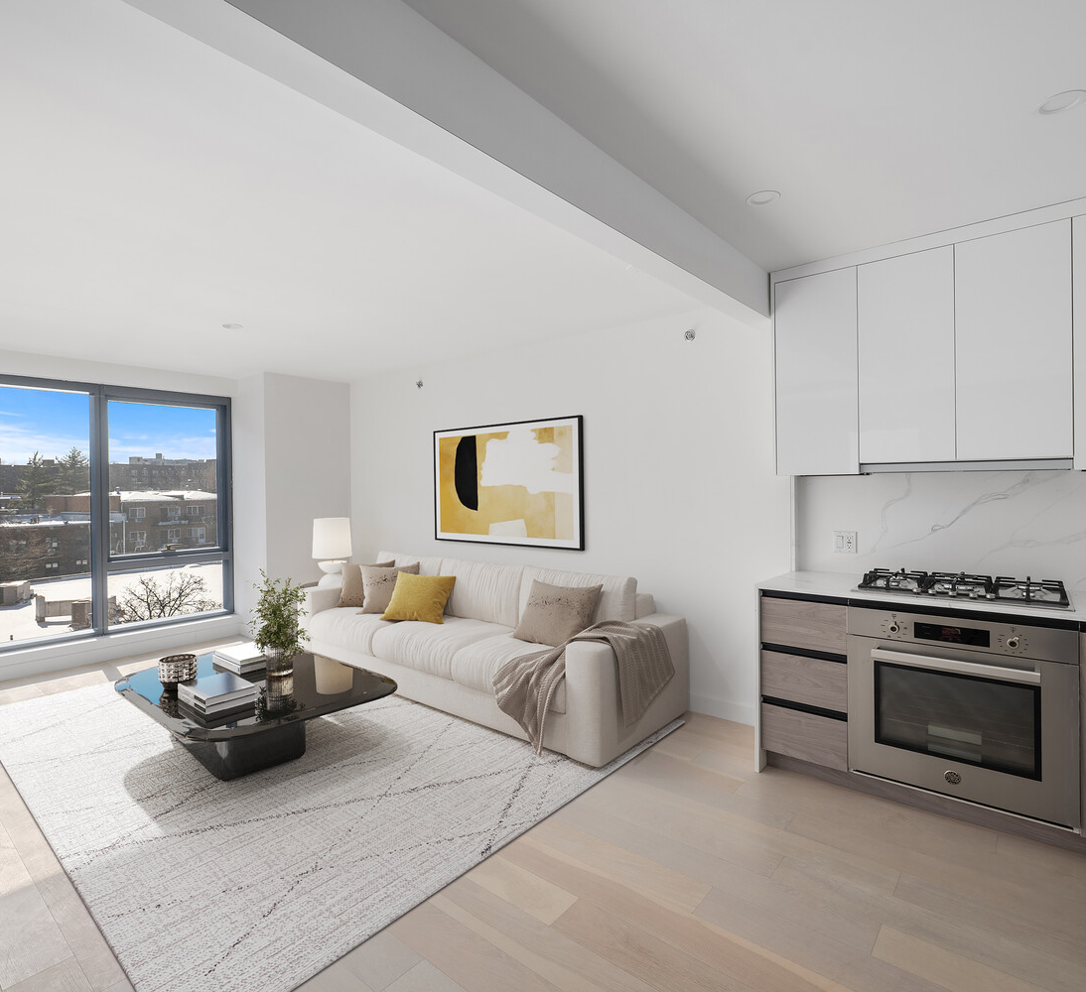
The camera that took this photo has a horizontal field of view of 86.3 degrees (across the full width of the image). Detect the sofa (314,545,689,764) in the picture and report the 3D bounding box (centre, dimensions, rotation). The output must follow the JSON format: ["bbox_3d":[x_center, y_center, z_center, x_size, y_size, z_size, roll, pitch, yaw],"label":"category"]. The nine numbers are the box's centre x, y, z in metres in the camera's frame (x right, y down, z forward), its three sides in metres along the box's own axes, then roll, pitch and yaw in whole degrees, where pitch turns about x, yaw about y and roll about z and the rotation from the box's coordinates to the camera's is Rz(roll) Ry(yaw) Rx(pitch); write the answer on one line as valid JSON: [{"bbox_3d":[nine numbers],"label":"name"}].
[{"bbox_3d":[-0.569,0.930,4.238,3.060,0.860,0.970,0,1,40],"label":"sofa"}]

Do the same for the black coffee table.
[{"bbox_3d":[-1.690,1.209,3.287,1.560,0.355,1.020,0,1,40],"label":"black coffee table"}]

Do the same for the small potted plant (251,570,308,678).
[{"bbox_3d":[-1.507,0.721,3.311,0.270,0.605,0.270,0,1,40],"label":"small potted plant"}]

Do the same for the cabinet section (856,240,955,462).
[{"bbox_3d":[1.762,-0.626,2.780,0.377,0.948,0.340,0,1,39],"label":"cabinet section"}]

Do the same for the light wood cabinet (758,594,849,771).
[{"bbox_3d":[1.405,0.913,2.935,0.396,0.870,0.610,0,1,40],"label":"light wood cabinet"}]

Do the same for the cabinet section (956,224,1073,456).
[{"bbox_3d":[2.058,-0.625,2.542,0.379,0.947,0.340,0,1,39],"label":"cabinet section"}]

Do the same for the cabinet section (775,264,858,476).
[{"bbox_3d":[1.467,-0.606,3.017,0.381,0.993,0.340,0,1,39],"label":"cabinet section"}]

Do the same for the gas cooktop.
[{"bbox_3d":[1.854,0.400,2.581,0.750,0.058,0.510,0,1,40],"label":"gas cooktop"}]

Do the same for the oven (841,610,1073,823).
[{"bbox_3d":[1.821,0.854,2.534,0.757,0.735,0.610,0,1,40],"label":"oven"}]

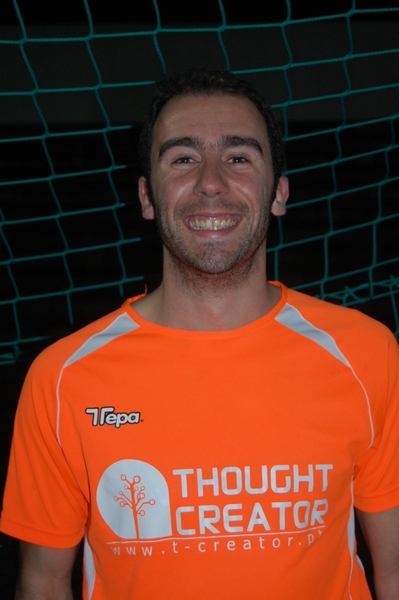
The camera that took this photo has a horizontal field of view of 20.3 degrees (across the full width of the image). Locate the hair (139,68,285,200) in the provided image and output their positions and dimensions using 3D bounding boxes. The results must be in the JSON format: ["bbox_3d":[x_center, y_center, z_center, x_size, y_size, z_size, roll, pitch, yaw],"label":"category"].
[{"bbox_3d":[0.015,-0.200,1.415,0.182,0.188,0.195,0,-12,2],"label":"hair"}]

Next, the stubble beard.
[{"bbox_3d":[0.015,-0.074,1.337,0.146,0.120,0.100,0,-12,2],"label":"stubble beard"}]

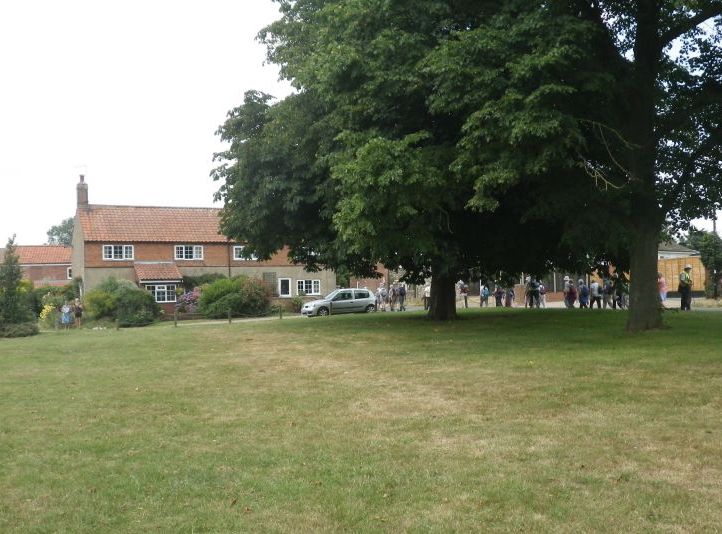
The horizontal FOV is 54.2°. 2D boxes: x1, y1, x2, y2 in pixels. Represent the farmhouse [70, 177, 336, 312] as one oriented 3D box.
[{"bbox_3d":[-9.493,-1.178,44.721,15.460,8.471,6.700,-1,-1,-27],"label":"farmhouse"}]

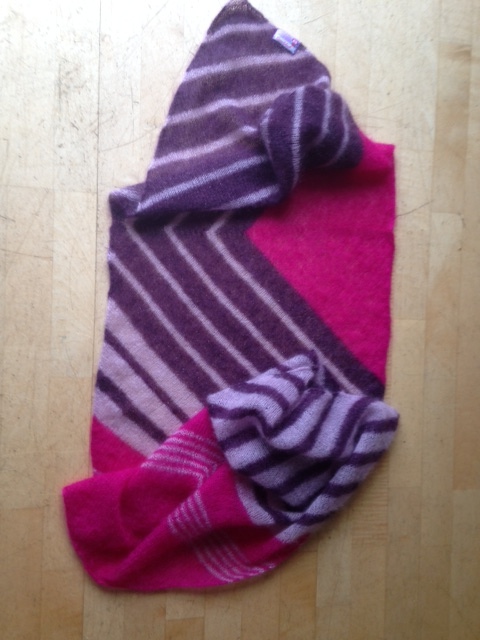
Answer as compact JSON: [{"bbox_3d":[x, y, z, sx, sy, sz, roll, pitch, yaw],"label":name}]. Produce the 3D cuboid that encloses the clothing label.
[{"bbox_3d":[0.076,-0.463,1.014,0.044,0.003,0.020,30,84,-12],"label":"clothing label"}]

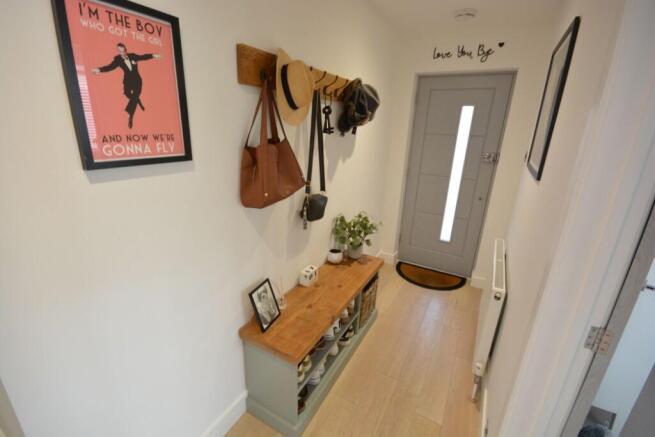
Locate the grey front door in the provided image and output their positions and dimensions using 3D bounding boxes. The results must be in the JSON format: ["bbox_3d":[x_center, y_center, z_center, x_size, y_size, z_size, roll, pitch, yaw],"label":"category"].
[{"bbox_3d":[1.260,-0.381,2.899,0.830,2.040,0.060,12,21,28],"label":"grey front door"}]

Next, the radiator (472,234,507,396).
[{"bbox_3d":[1.151,0.602,1.946,0.062,0.650,0.930,12,21,28],"label":"radiator"}]

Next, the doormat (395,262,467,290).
[{"bbox_3d":[1.088,0.646,2.971,0.745,0.018,0.410,12,21,28],"label":"doormat"}]

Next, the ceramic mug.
[{"bbox_3d":[0.065,0.294,2.038,0.102,0.088,0.102,12,21,28],"label":"ceramic mug"}]

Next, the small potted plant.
[{"bbox_3d":[0.239,0.160,2.120,0.290,0.300,0.275,12,21,28],"label":"small potted plant"}]

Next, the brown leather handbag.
[{"bbox_3d":[-0.227,-0.337,1.268,0.140,0.530,0.380,16,23,38],"label":"brown leather handbag"}]

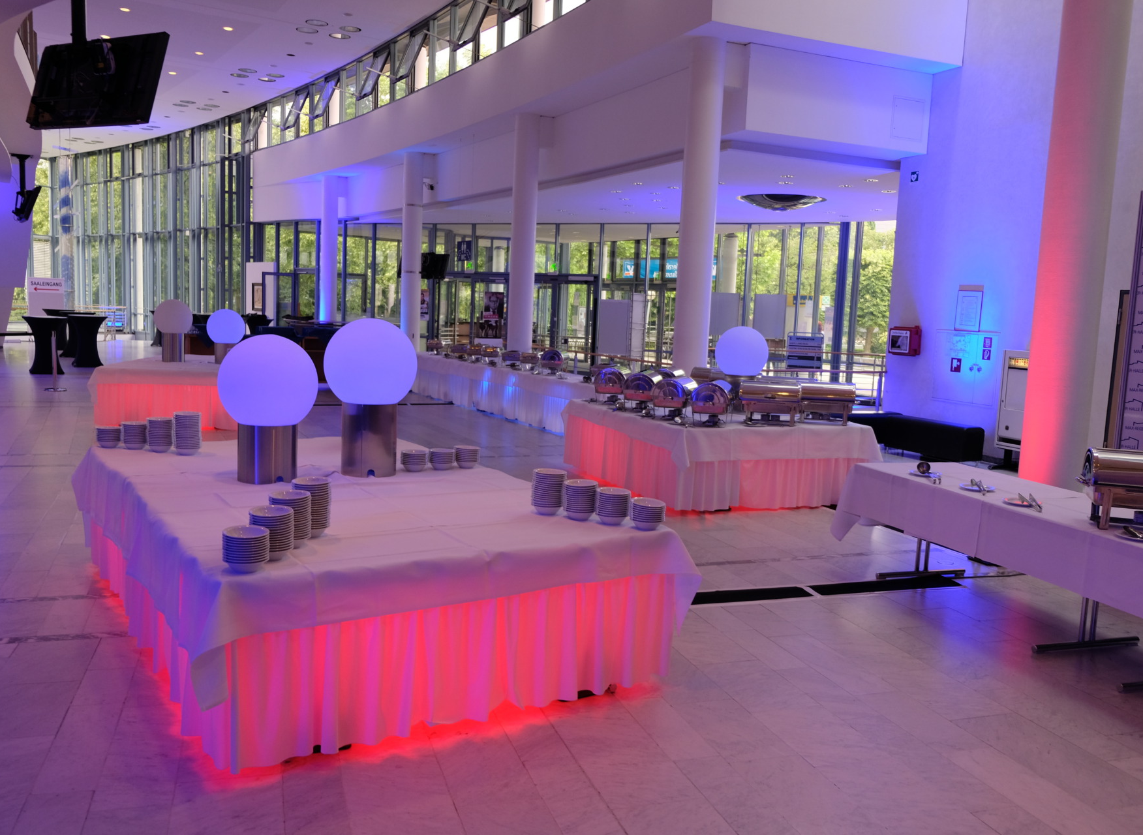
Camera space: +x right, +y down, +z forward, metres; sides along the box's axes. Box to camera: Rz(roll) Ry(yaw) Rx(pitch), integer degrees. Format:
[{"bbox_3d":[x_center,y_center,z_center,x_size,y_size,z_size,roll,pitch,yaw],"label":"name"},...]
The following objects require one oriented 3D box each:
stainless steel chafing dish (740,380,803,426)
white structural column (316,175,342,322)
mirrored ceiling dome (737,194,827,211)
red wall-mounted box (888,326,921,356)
[{"bbox_3d":[1.804,-0.133,8.445,0.580,0.380,0.365,4,7,14],"label":"stainless steel chafing dish"},{"bbox_3d":[-6.627,-4.057,25.750,0.445,4.980,0.445,2,7,0],"label":"white structural column"},{"bbox_3d":[4.053,-4.083,18.087,1.710,0.230,1.710,4,7,12],"label":"mirrored ceiling dome"},{"bbox_3d":[4.930,-1.130,13.879,0.190,0.400,0.450,0,7,-21],"label":"red wall-mounted box"}]

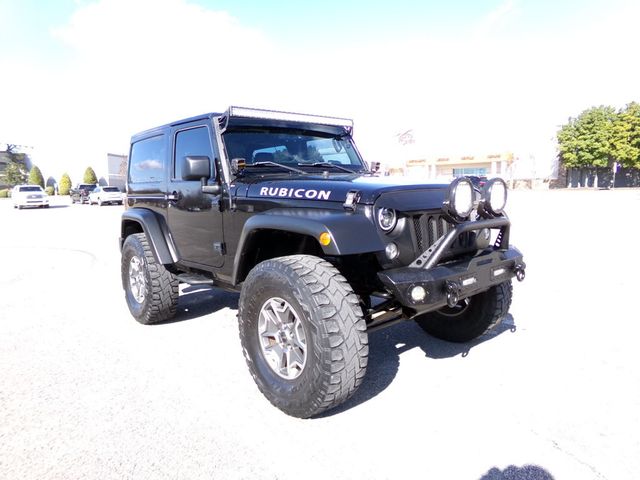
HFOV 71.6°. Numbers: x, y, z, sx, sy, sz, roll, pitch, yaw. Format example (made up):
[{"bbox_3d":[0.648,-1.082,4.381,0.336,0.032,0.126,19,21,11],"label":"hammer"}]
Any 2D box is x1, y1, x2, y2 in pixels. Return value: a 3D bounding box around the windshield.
[{"bbox_3d":[-0.170,-0.729,3.733,1.420,0.410,0.080,-8,-18,-40],"label":"windshield"}]

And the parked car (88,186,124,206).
[{"bbox_3d":[-17.572,-3.569,36.400,1.850,1.550,4.600,-6,8,-36],"label":"parked car"}]

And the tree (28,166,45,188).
[{"bbox_3d":[-34.503,-7.241,54.000,1.590,3.773,1.590,-1,7,0],"label":"tree"}]

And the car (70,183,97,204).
[{"bbox_3d":[-23.300,-4.550,44.000,1.950,1.870,5.200,-7,9,-38],"label":"car"}]

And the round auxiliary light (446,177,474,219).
[{"bbox_3d":[0.744,-0.230,2.426,0.215,0.220,0.095,-7,9,-40],"label":"round auxiliary light"}]

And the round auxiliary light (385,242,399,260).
[{"bbox_3d":[0.383,0.062,2.436,0.100,0.100,0.055,-8,9,-40],"label":"round auxiliary light"}]

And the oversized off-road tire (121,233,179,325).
[{"bbox_3d":[-1.714,0.372,4.466,0.315,0.910,0.918,-8,9,-40],"label":"oversized off-road tire"}]

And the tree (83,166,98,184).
[{"bbox_3d":[-41.379,-10.638,80.000,2.600,5.200,2.600,-7,9,-37],"label":"tree"}]

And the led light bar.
[{"bbox_3d":[-0.201,-1.012,3.712,1.276,0.078,0.085,-7,9,-40],"label":"led light bar"}]

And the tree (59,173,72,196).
[{"bbox_3d":[-31.547,-6.880,55.000,1.484,2.851,1.484,-1,7,0],"label":"tree"}]

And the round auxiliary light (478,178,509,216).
[{"bbox_3d":[1.026,-0.267,2.663,0.215,0.220,0.095,-7,9,-40],"label":"round auxiliary light"}]

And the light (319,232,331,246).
[{"bbox_3d":[0.030,-0.004,2.180,0.066,0.068,0.030,3,8,36],"label":"light"}]

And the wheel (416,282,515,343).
[{"bbox_3d":[1.113,0.376,3.659,0.318,0.894,0.899,-7,9,-40],"label":"wheel"}]

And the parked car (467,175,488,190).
[{"bbox_3d":[17.038,-6.220,48.000,1.850,1.700,4.600,0,8,18],"label":"parked car"}]

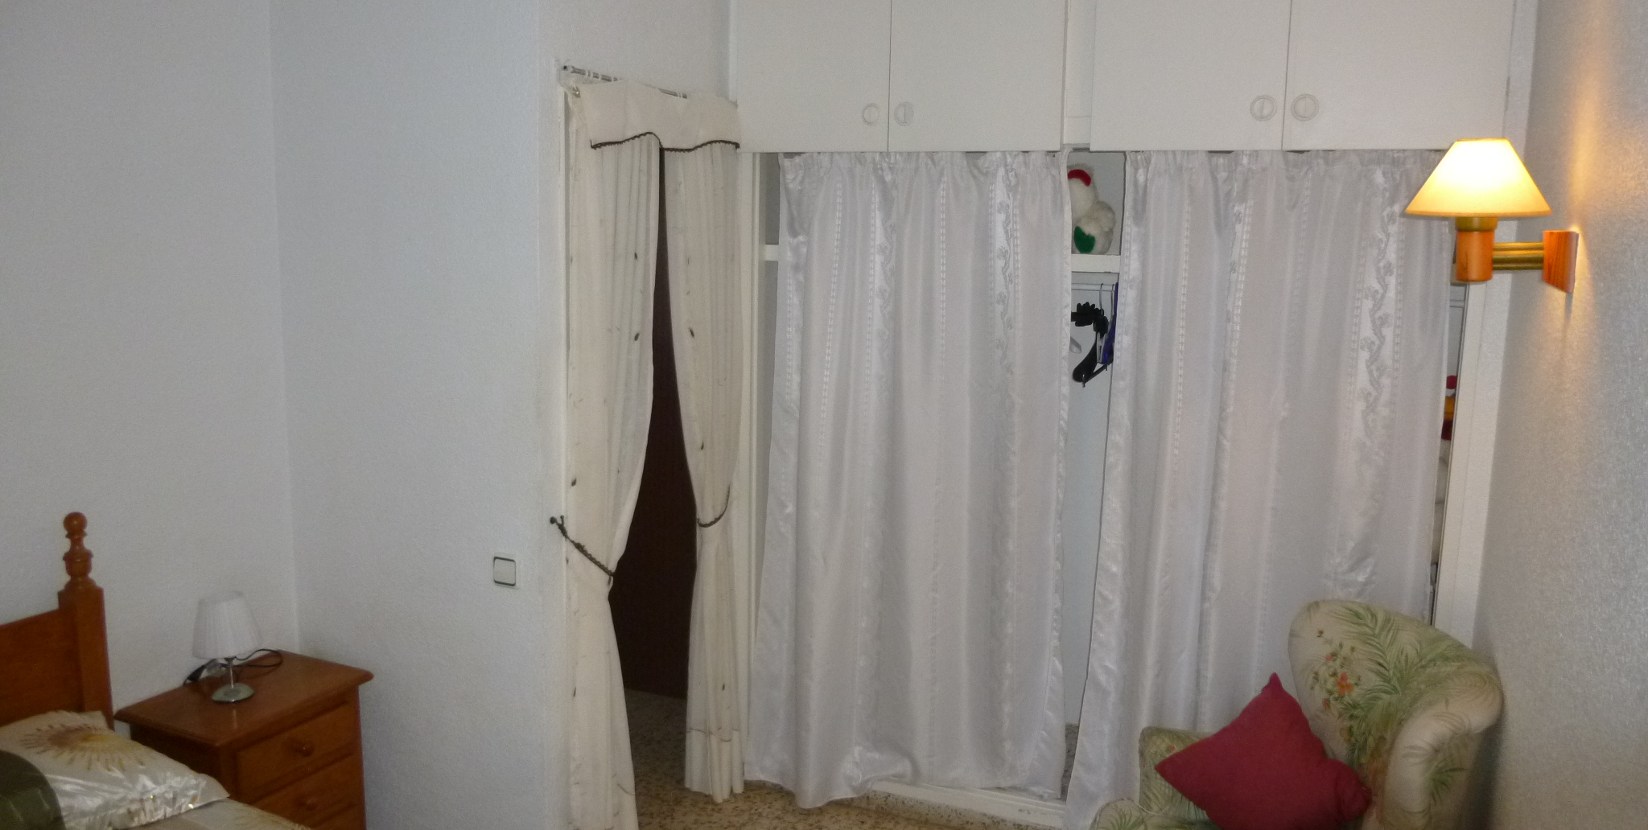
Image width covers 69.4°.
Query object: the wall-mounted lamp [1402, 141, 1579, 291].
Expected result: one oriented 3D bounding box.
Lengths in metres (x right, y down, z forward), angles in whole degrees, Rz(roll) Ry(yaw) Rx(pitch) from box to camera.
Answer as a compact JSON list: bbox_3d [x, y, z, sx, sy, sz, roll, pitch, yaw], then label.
[{"bbox_3d":[1.124,-0.337,2.005,0.269,0.256,0.227,5,9,23],"label":"wall-mounted lamp"}]

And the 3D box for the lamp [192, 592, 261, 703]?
[{"bbox_3d":[-1.424,0.544,2.844,0.151,0.252,0.151,5,9,23],"label":"lamp"}]

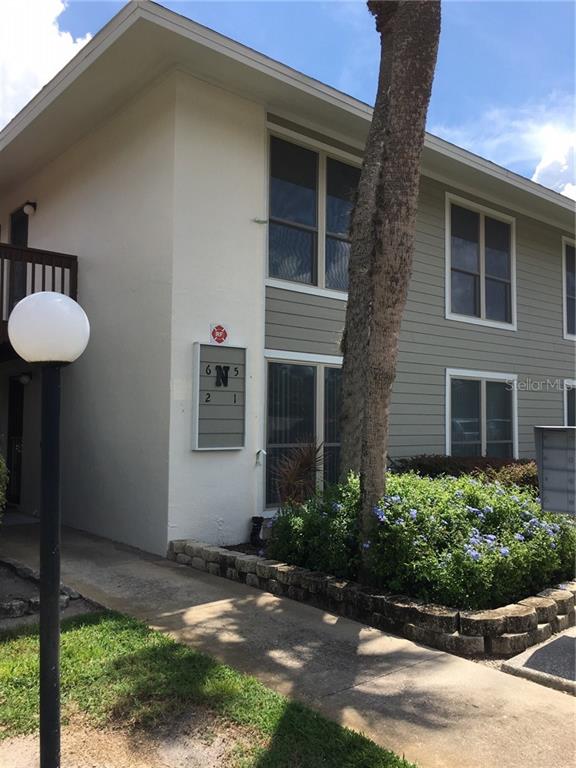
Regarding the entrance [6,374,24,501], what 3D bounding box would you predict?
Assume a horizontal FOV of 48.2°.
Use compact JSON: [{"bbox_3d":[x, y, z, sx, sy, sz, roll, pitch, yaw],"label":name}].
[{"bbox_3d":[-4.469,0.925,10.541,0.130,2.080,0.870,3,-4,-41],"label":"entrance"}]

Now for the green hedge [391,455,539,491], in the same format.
[{"bbox_3d":[2.741,1.471,9.595,3.350,0.780,0.800,3,-4,-41],"label":"green hedge"}]

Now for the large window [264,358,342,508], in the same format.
[{"bbox_3d":[0.401,0.642,8.296,1.840,1.810,0.130,3,-4,-41],"label":"large window"}]

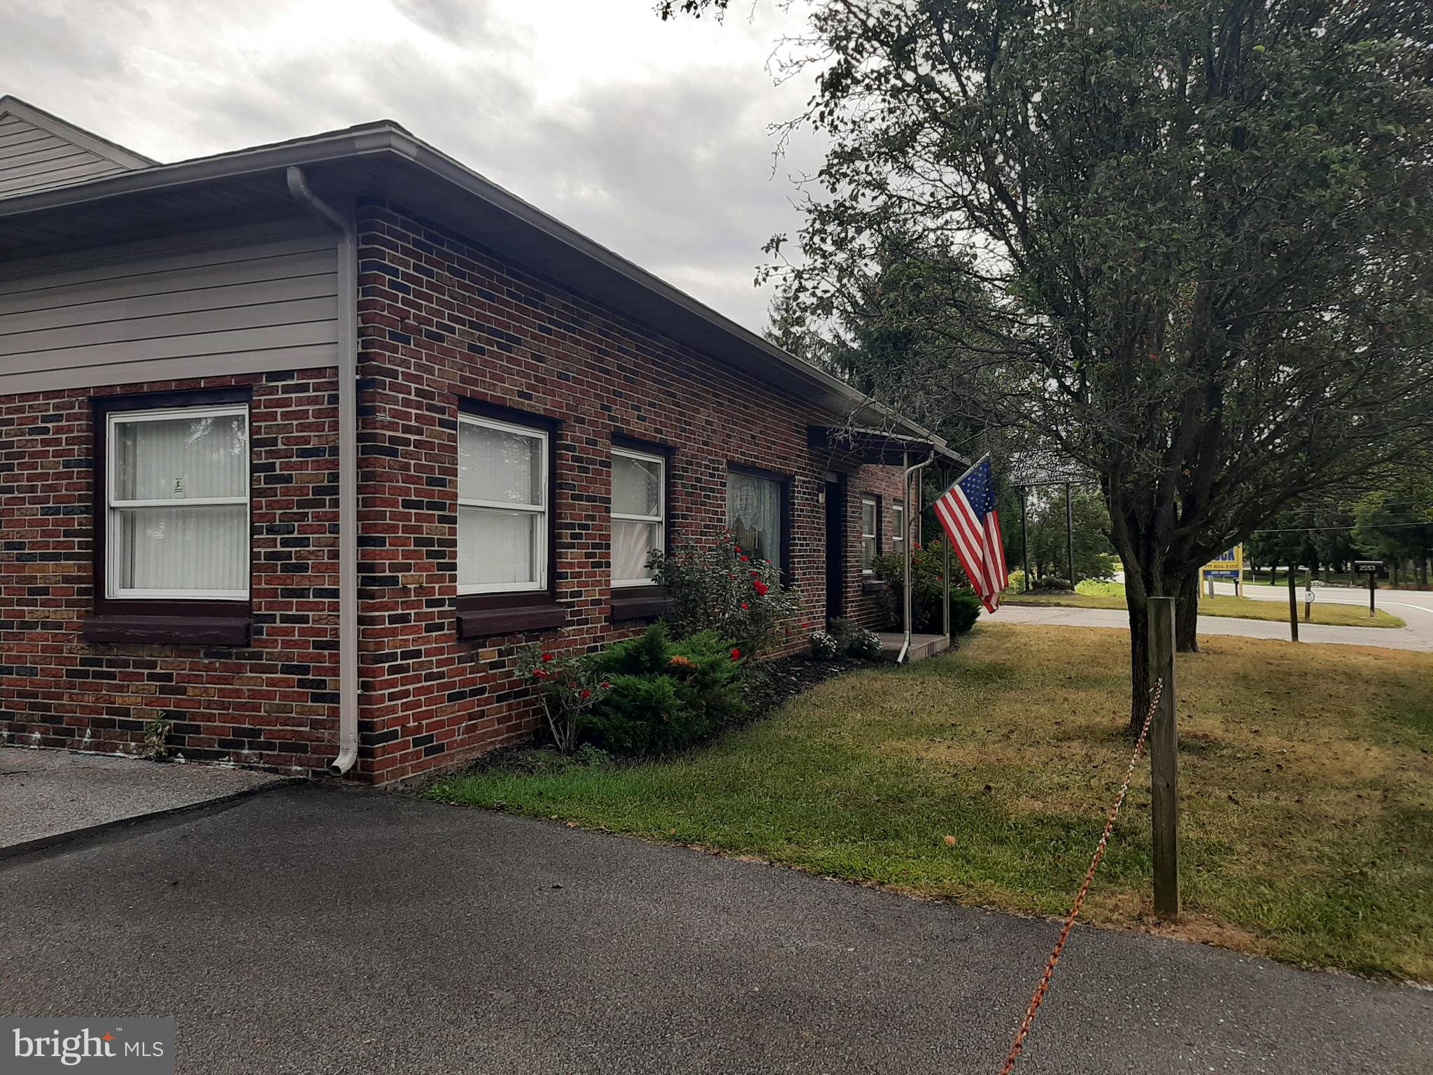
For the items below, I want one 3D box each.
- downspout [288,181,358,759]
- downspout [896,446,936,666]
[{"bbox_3d":[-1.964,-0.286,5.382,0.085,3.000,0.430,-1,-1,22],"label":"downspout"},{"bbox_3d":[2.264,0.211,12.165,0.420,2.420,0.250,-1,-1,22],"label":"downspout"}]

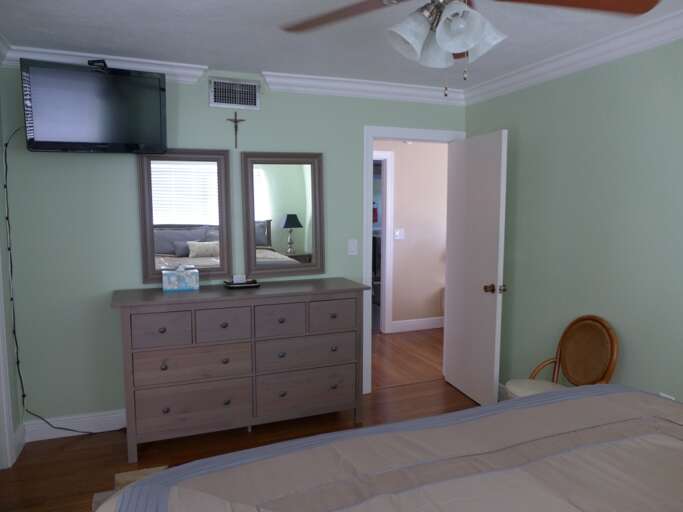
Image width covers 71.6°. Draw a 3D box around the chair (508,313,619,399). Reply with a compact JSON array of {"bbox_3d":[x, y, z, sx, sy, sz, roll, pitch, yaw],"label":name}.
[{"bbox_3d":[1.251,0.787,2.794,0.500,0.865,0.450,-2,6,-16],"label":"chair"}]

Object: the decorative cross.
[{"bbox_3d":[-0.736,-0.879,3.319,0.135,0.250,0.025,-2,6,-20],"label":"decorative cross"}]

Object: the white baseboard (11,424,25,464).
[{"bbox_3d":[-1.981,1.146,2.894,0.018,0.135,0.270,-2,7,-20],"label":"white baseboard"}]

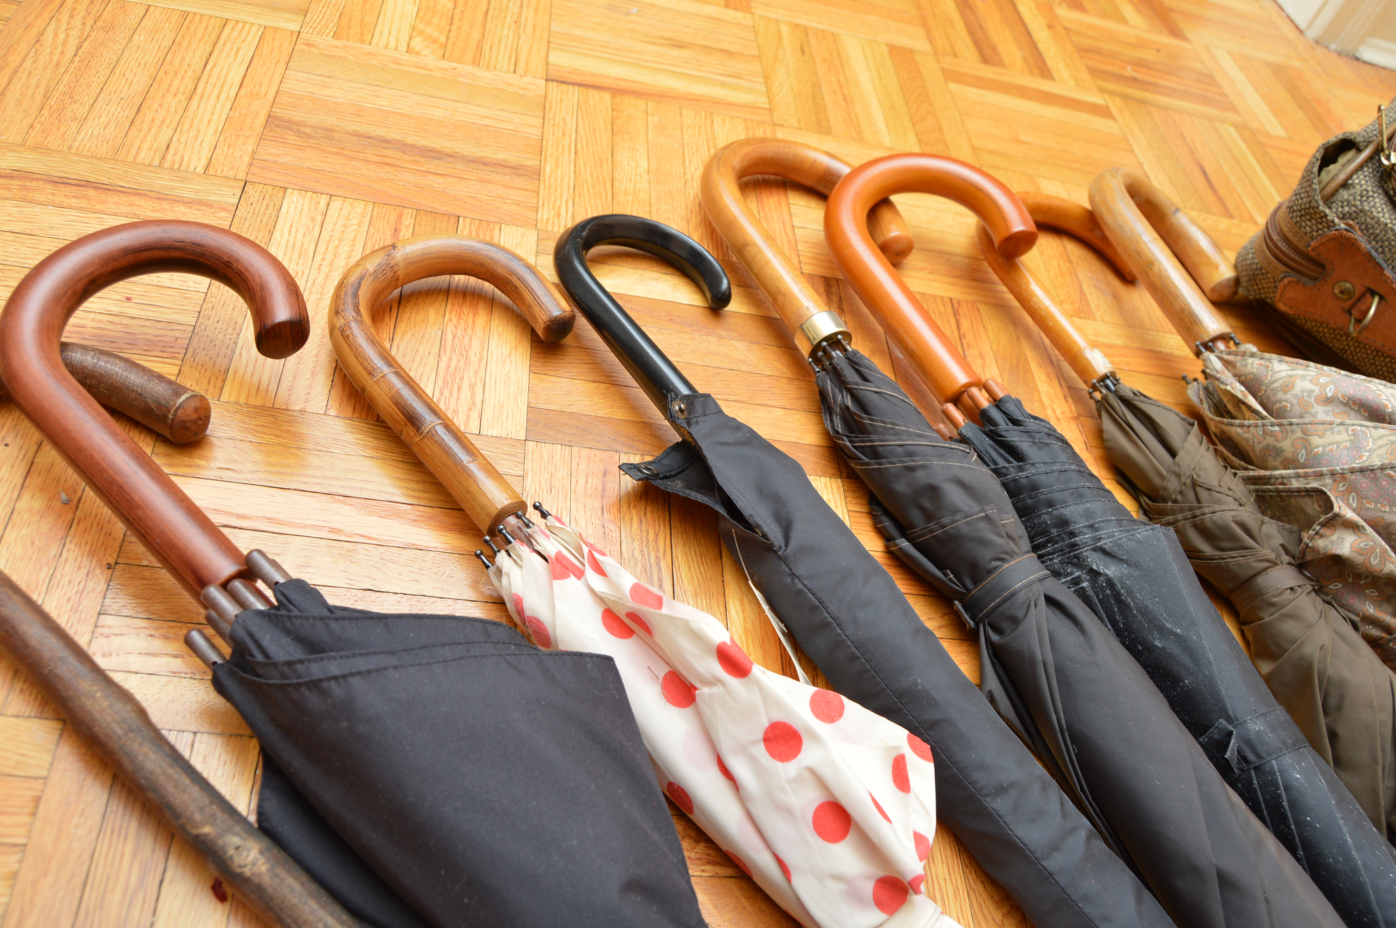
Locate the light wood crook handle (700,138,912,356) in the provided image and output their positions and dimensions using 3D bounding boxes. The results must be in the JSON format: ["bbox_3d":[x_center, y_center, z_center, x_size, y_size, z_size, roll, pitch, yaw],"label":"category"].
[{"bbox_3d":[0.076,-0.141,0.642,0.135,0.025,0.183,-13,56,-30],"label":"light wood crook handle"}]

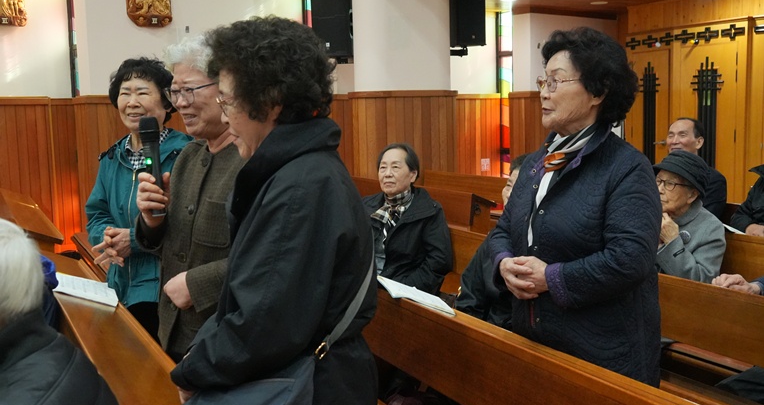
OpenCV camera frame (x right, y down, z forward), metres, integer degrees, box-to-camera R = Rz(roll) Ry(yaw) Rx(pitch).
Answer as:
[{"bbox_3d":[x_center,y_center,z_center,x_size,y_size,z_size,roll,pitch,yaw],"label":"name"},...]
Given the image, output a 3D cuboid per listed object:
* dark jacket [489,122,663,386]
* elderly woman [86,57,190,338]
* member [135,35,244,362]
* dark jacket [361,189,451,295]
[{"bbox_3d":[0.494,0.190,2.090,0.360,0.770,0.480,-4,7,-23],"label":"dark jacket"},{"bbox_3d":[-0.784,0.305,2.720,0.450,1.550,0.350,0,7,12],"label":"elderly woman"},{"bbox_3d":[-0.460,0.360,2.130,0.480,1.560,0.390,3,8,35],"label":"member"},{"bbox_3d":[0.097,0.204,3.580,0.390,0.560,0.470,-7,9,-40],"label":"dark jacket"}]

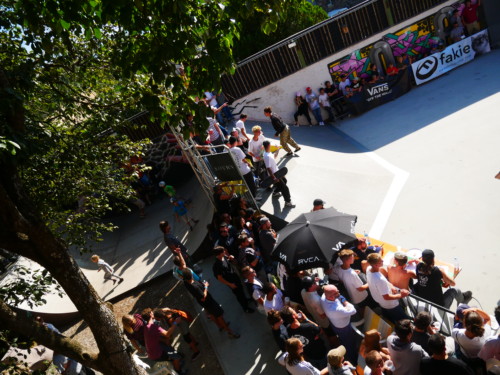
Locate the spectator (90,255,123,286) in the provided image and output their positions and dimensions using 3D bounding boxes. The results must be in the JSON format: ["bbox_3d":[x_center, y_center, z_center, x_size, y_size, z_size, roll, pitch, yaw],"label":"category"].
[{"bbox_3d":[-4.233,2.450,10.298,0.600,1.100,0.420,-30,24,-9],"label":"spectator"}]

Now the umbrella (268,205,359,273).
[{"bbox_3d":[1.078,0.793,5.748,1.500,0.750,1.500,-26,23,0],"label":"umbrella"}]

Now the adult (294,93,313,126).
[{"bbox_3d":[2.368,-3.519,15.640,0.650,1.580,0.420,-26,23,0],"label":"adult"}]

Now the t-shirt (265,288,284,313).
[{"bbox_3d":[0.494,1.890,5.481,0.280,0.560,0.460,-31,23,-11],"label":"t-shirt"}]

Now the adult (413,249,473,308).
[{"bbox_3d":[2.954,1.400,5.323,0.760,1.320,0.580,-39,26,-27],"label":"adult"}]

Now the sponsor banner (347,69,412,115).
[{"bbox_3d":[5.501,-3.978,14.522,2.750,1.060,0.450,-24,24,5],"label":"sponsor banner"}]

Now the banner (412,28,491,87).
[{"bbox_3d":[8.137,-5.249,14.000,2.930,0.900,0.060,-24,23,6],"label":"banner"}]

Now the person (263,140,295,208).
[{"bbox_3d":[0.657,-0.360,8.721,0.650,1.720,0.550,-26,23,0],"label":"person"}]

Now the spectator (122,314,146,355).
[{"bbox_3d":[-2.040,2.851,6.460,0.500,1.100,0.650,0,34,45],"label":"spectator"}]

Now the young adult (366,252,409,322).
[{"bbox_3d":[2.233,1.583,5.205,0.600,1.700,0.520,-26,23,0],"label":"young adult"}]

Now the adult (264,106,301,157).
[{"bbox_3d":[0.974,-1.723,10.603,0.850,1.640,0.520,-30,23,-9],"label":"adult"}]

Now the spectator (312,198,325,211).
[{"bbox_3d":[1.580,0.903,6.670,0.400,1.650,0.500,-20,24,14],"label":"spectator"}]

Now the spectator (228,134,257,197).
[{"bbox_3d":[-0.113,-0.450,8.672,0.450,1.780,0.520,-36,25,-23],"label":"spectator"}]

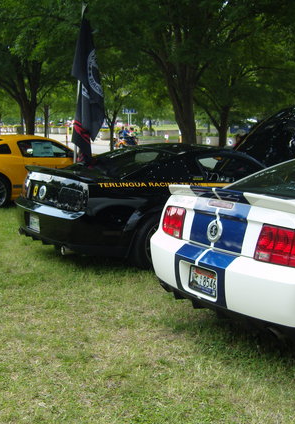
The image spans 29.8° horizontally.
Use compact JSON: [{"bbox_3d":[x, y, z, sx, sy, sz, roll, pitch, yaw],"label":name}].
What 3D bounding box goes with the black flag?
[{"bbox_3d":[-0.847,-1.682,7.739,0.470,2.010,0.300,2,9,6],"label":"black flag"}]

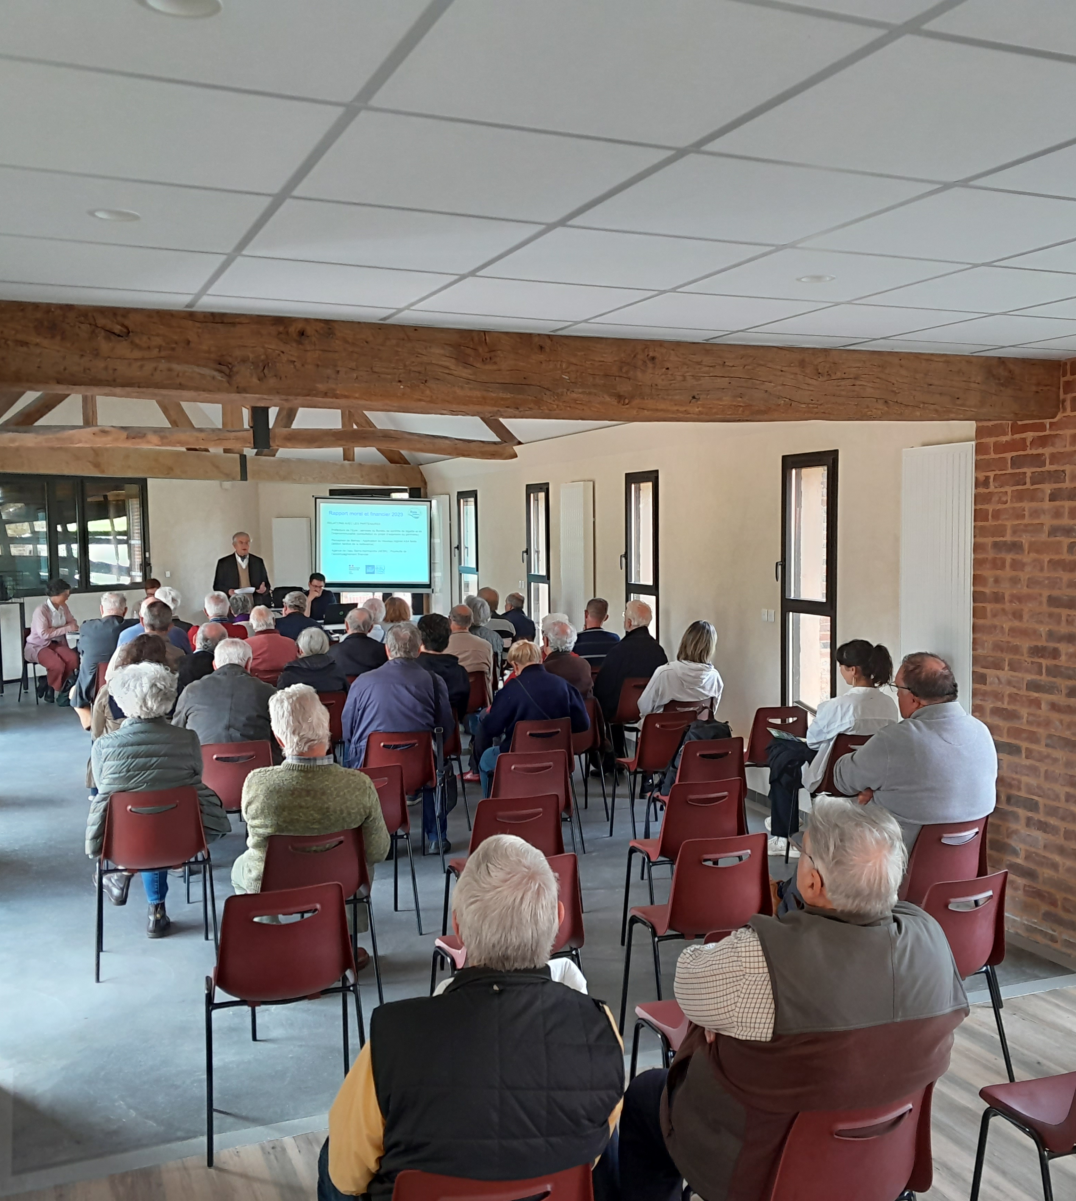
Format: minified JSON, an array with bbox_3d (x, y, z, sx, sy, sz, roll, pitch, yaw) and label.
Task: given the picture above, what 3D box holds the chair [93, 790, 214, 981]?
[{"bbox_3d":[-1.650,1.149,5.161,0.470,0.785,0.470,-2,4,-17],"label":"chair"}]

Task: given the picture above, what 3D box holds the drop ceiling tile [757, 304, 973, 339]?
[{"bbox_3d":[1.100,-0.946,4.069,0.595,0.020,0.585,-2,4,-23],"label":"drop ceiling tile"}]

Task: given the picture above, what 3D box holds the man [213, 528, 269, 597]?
[{"bbox_3d":[-2.903,0.231,11.800,0.560,1.770,0.420,-2,4,-19],"label":"man"}]

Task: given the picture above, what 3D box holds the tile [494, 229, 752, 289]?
[{"bbox_3d":[0.212,-0.883,3.095,0.605,0.020,0.590,-2,4,-23],"label":"tile"}]

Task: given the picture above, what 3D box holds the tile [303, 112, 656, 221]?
[{"bbox_3d":[-0.120,-0.814,2.284,0.595,0.020,0.595,-2,4,-23],"label":"tile"}]

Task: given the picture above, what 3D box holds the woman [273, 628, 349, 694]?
[{"bbox_3d":[-1.600,0.762,8.100,0.500,1.200,0.800,-2,4,-21],"label":"woman"}]

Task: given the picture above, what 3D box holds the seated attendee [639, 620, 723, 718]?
[{"bbox_3d":[0.825,0.761,7.486,0.520,1.250,0.820,-2,4,-26],"label":"seated attendee"}]

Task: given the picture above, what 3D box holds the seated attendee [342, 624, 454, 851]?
[{"bbox_3d":[-0.760,0.799,6.456,0.580,1.330,0.820,-1,4,-14],"label":"seated attendee"}]

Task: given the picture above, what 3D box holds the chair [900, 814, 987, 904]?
[{"bbox_3d":[1.405,1.147,4.463,0.460,0.770,0.480,-2,4,-22],"label":"chair"}]

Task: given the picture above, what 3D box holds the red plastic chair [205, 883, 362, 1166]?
[{"bbox_3d":[-0.792,1.230,3.727,0.475,0.770,0.490,-2,4,-18],"label":"red plastic chair"}]

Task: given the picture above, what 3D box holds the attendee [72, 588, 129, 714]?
[{"bbox_3d":[-3.419,0.612,9.579,0.560,1.330,0.780,-2,4,-23],"label":"attendee"}]

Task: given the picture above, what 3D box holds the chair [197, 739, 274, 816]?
[{"bbox_3d":[-1.554,1.070,6.133,0.460,0.770,0.480,-2,4,-22],"label":"chair"}]

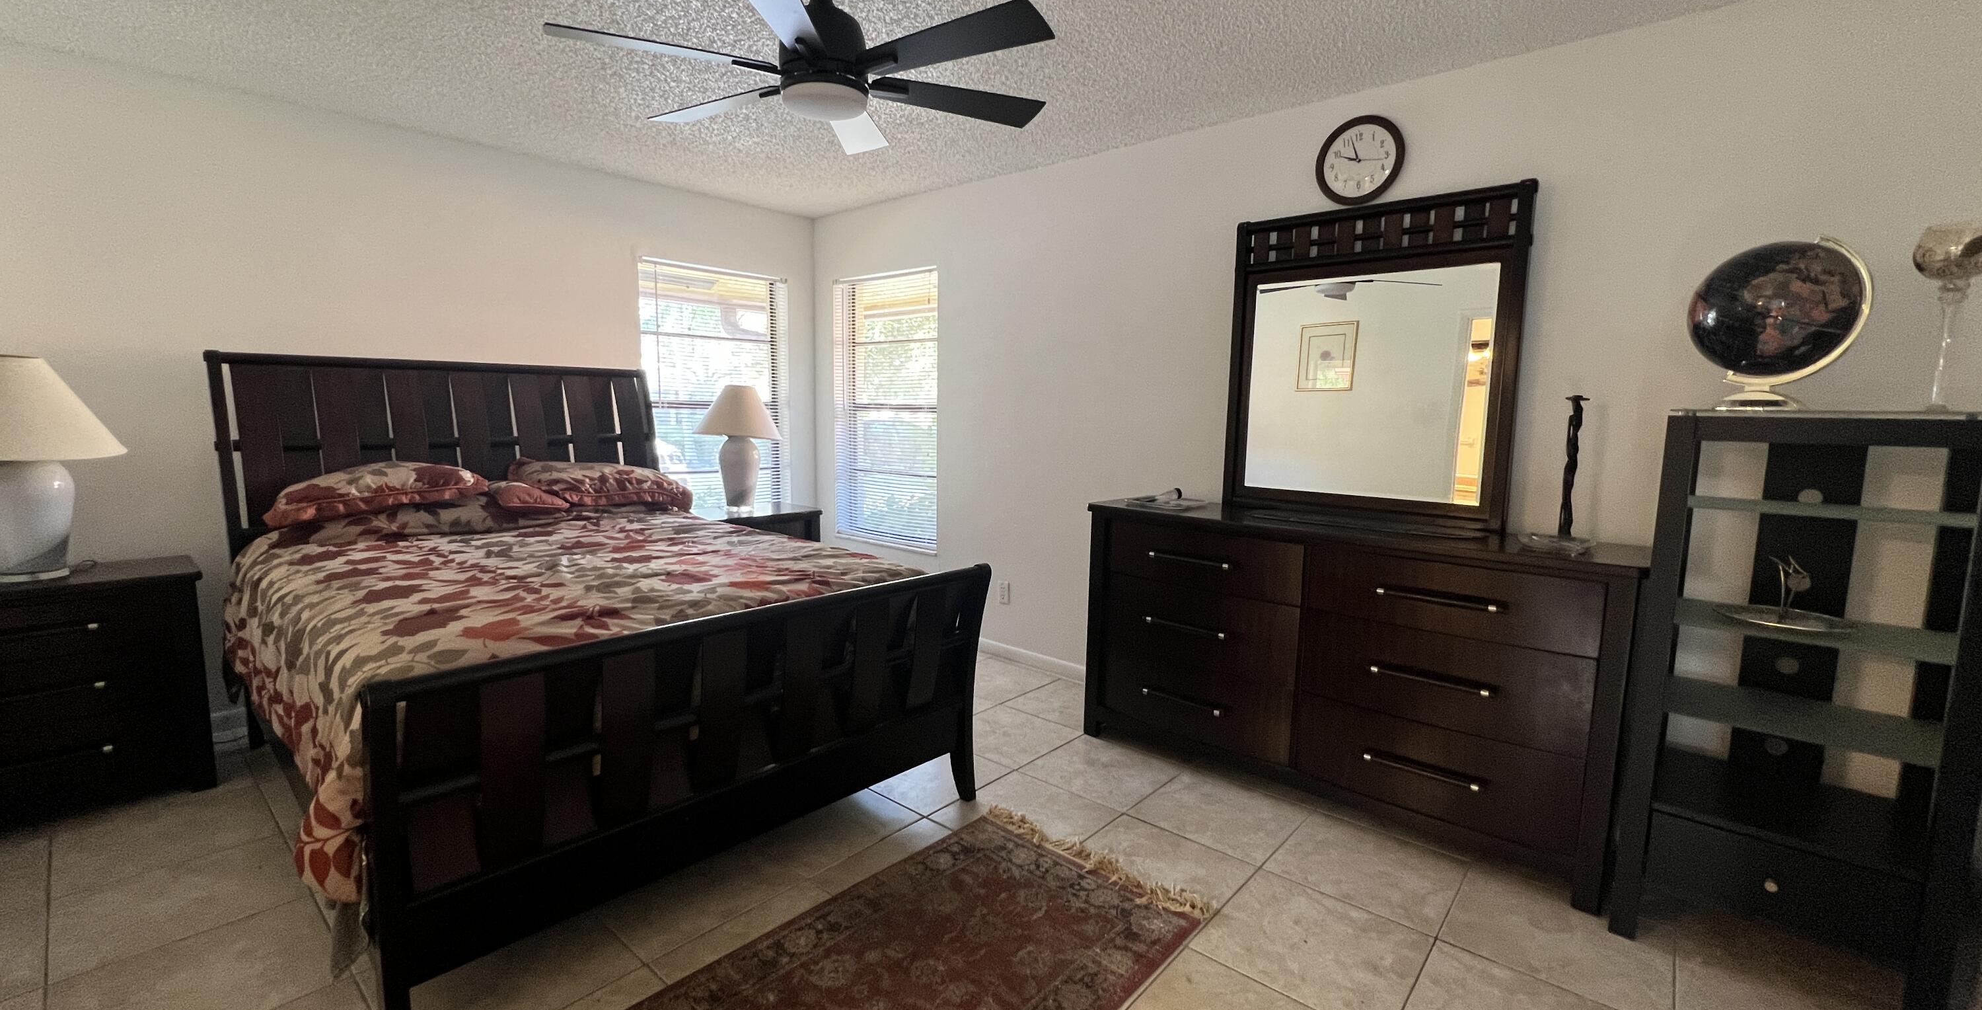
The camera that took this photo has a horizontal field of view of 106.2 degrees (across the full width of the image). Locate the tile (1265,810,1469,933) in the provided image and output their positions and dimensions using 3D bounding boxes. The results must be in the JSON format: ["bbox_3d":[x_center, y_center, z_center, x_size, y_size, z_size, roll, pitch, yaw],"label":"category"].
[{"bbox_3d":[1.142,1.100,2.265,0.458,0.010,0.458,6,8,41],"label":"tile"}]

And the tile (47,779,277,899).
[{"bbox_3d":[-2.562,1.032,2.313,0.460,0.010,0.460,7,9,40],"label":"tile"}]

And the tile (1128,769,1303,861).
[{"bbox_3d":[0.783,1.065,2.567,0.458,0.010,0.458,6,8,41],"label":"tile"}]

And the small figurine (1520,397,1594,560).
[{"bbox_3d":[1.705,-0.104,2.229,0.180,0.460,0.170,6,8,41],"label":"small figurine"}]

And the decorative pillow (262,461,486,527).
[{"bbox_3d":[-2.401,-0.054,2.971,0.460,0.230,0.730,7,9,40],"label":"decorative pillow"}]

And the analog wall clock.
[{"bbox_3d":[1.360,-1.278,2.759,0.315,0.315,0.040,7,9,38],"label":"analog wall clock"}]

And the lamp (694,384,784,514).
[{"bbox_3d":[-1.406,-0.314,4.193,0.460,0.720,0.460,7,9,40],"label":"lamp"}]

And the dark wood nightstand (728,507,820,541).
[{"bbox_3d":[-1.433,0.451,4.379,0.520,0.770,0.740,6,8,41],"label":"dark wood nightstand"}]

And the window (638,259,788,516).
[{"bbox_3d":[-1.649,-0.590,4.559,0.080,1.640,0.950,6,8,41],"label":"window"}]

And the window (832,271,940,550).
[{"bbox_3d":[-0.679,-0.608,4.795,0.980,1.680,0.050,6,8,41],"label":"window"}]

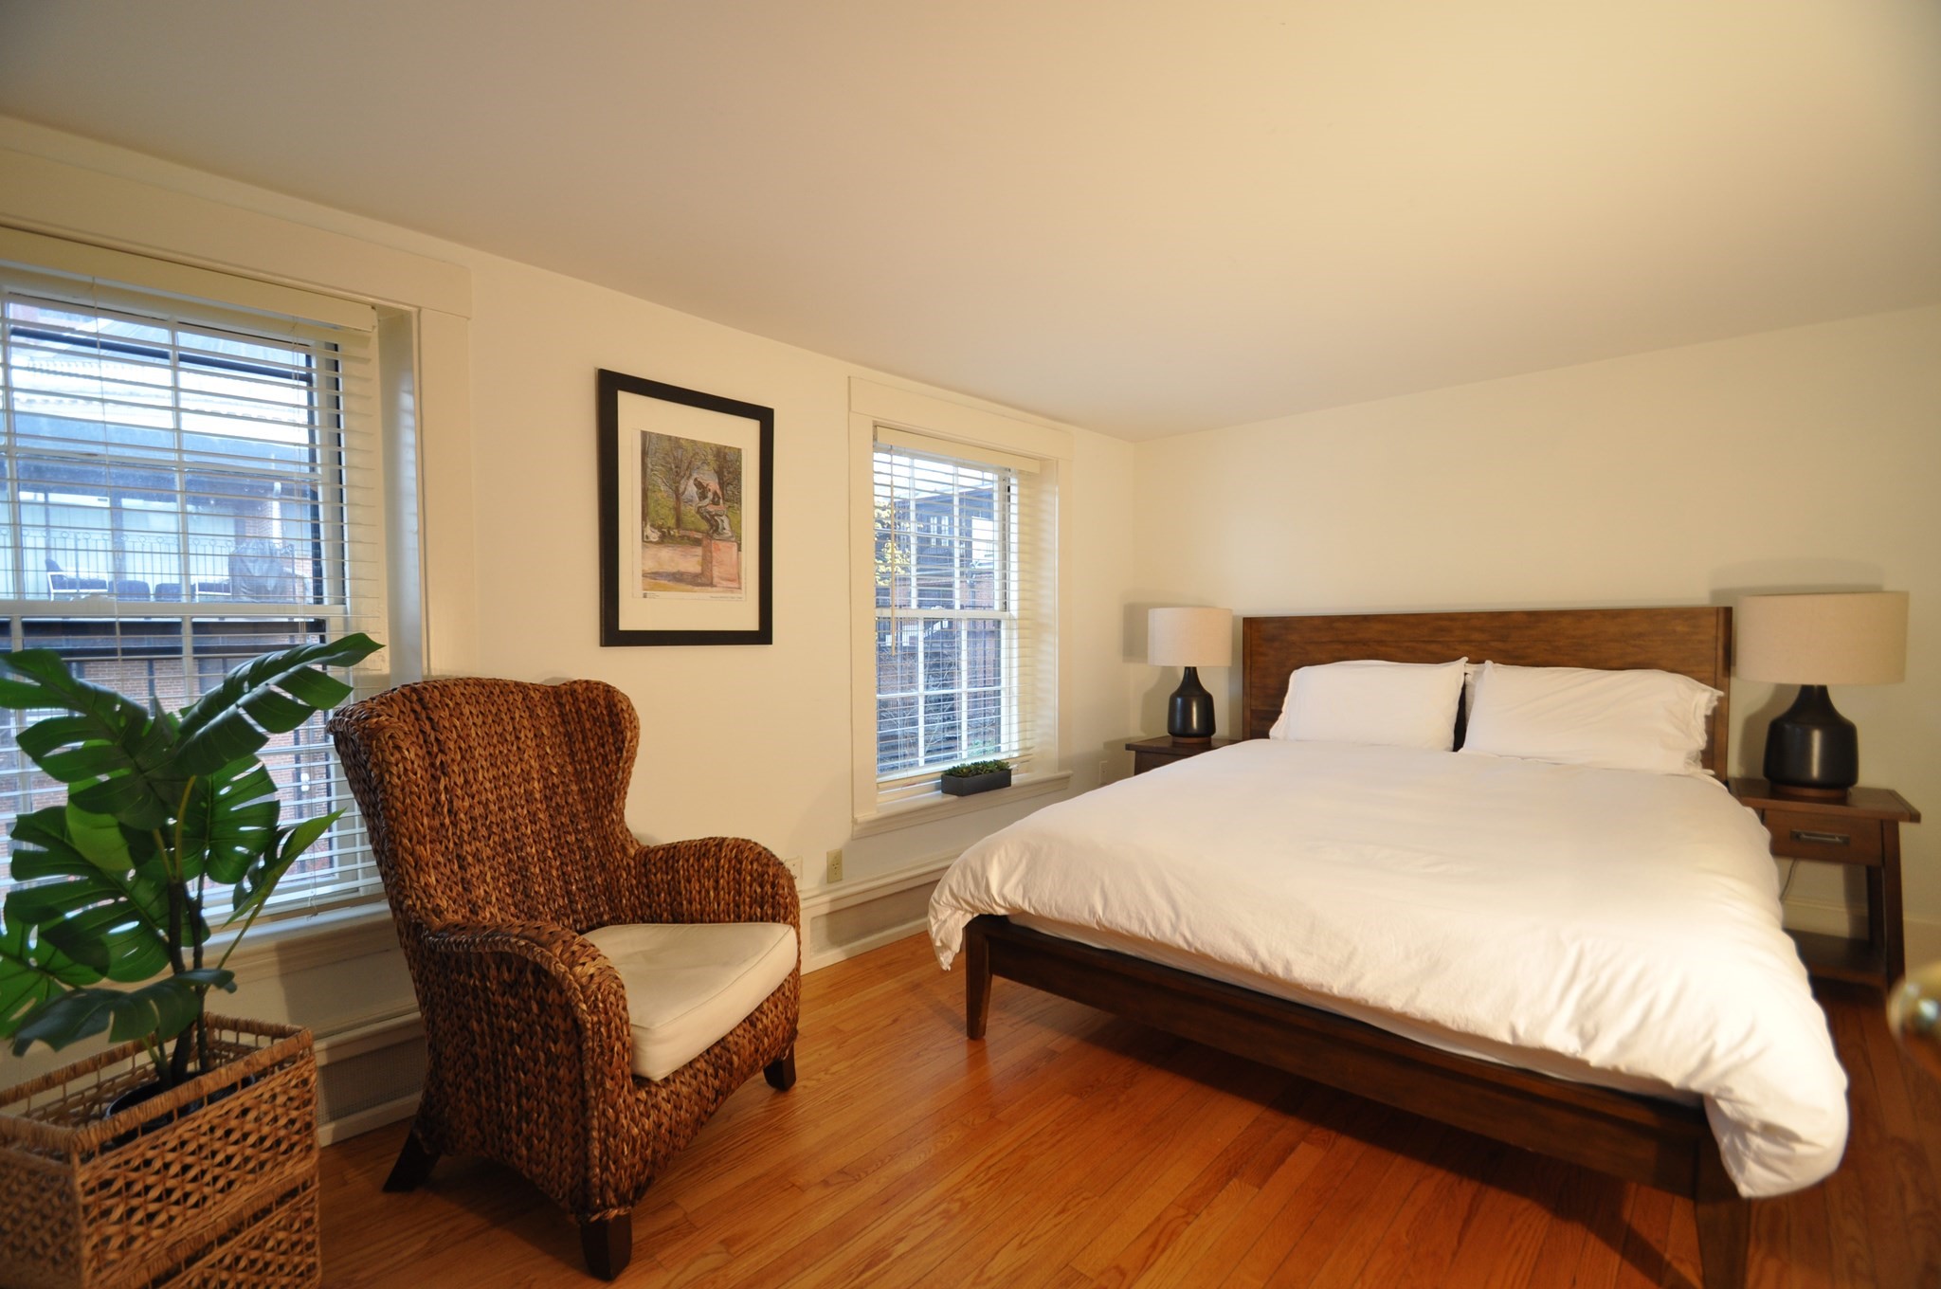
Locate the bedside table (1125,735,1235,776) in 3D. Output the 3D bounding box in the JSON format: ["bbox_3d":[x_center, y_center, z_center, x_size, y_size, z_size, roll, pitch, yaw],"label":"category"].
[{"bbox_3d":[1.041,0.785,3.851,0.400,0.650,0.450,0,1,40],"label":"bedside table"}]

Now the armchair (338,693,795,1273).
[{"bbox_3d":[-0.881,0.616,1.893,0.750,1.060,0.750,0,1,19],"label":"armchair"}]

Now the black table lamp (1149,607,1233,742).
[{"bbox_3d":[1.031,0.149,3.782,0.370,0.630,0.370,0,1,40],"label":"black table lamp"}]

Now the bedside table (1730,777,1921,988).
[{"bbox_3d":[2.651,0.790,2.553,0.400,0.650,0.450,0,1,40],"label":"bedside table"}]

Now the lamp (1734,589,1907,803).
[{"bbox_3d":[2.637,0.154,2.526,0.370,0.630,0.370,0,1,40],"label":"lamp"}]

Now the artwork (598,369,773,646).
[{"bbox_3d":[-0.869,-0.397,2.542,0.030,0.800,0.580,0,1,43],"label":"artwork"}]

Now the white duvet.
[{"bbox_3d":[1.191,0.639,2.556,1.970,0.460,1.820,0,1,40],"label":"white duvet"}]

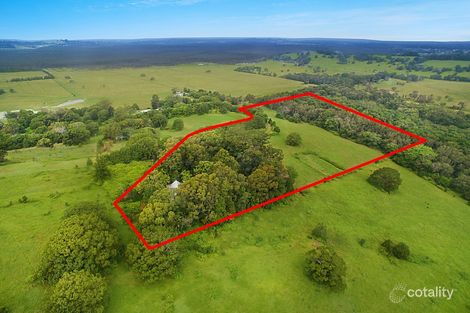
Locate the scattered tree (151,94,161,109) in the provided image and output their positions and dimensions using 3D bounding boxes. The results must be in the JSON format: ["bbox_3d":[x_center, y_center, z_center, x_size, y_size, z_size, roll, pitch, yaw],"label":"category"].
[{"bbox_3d":[-114.480,-78.660,377.170,11.270,21.400,11.270,0,24,0],"label":"scattered tree"}]

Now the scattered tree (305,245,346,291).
[{"bbox_3d":[30.770,38.170,89.520,13.300,12.480,13.300,0,24,0],"label":"scattered tree"}]

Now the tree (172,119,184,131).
[{"bbox_3d":[-58.450,-32.870,270.180,12.070,12.470,12.070,0,24,0],"label":"tree"}]

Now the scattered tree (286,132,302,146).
[{"bbox_3d":[50.260,-14.460,221.620,12.780,11.100,12.780,0,24,0],"label":"scattered tree"}]

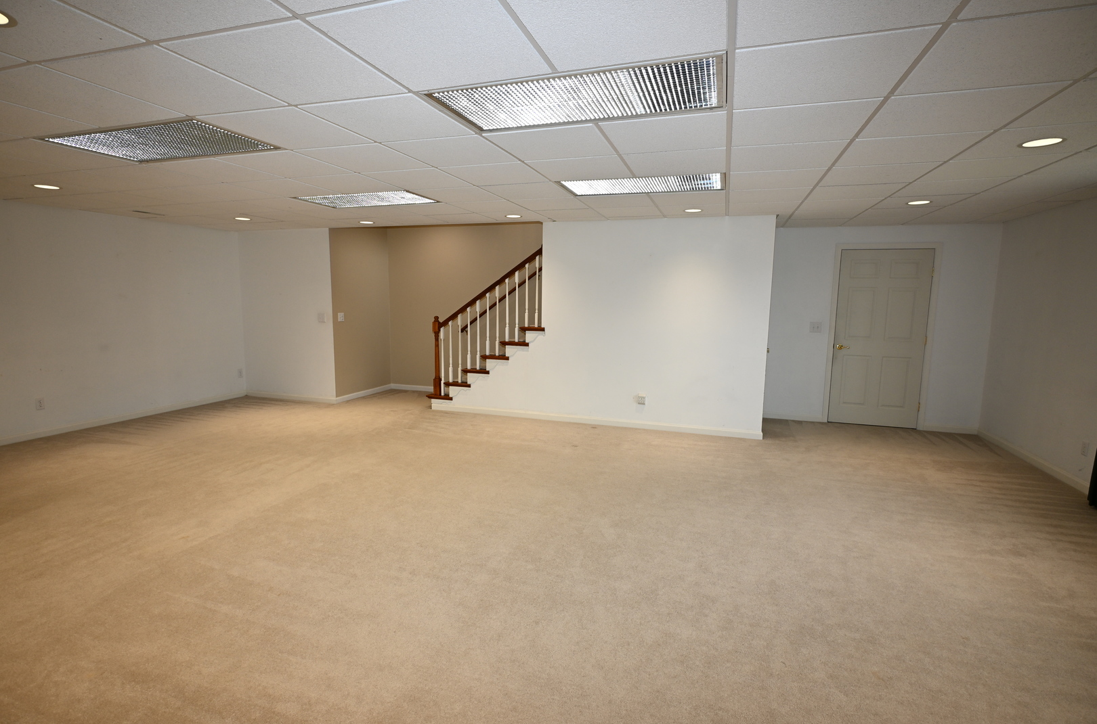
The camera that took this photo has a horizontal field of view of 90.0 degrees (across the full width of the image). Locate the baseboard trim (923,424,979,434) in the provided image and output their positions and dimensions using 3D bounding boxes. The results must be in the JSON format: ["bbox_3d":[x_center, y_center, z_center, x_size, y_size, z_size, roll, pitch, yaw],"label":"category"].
[{"bbox_3d":[4.502,0.754,6.152,0.550,0.088,0.016,3,7,18],"label":"baseboard trim"}]

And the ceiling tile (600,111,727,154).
[{"bbox_3d":[0.611,-1.167,2.811,0.603,0.020,0.603,3,7,18],"label":"ceiling tile"}]

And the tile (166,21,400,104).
[{"bbox_3d":[-0.932,-1.095,2.027,0.600,0.020,0.600,3,7,18],"label":"tile"}]

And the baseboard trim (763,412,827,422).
[{"bbox_3d":[2.865,0.648,6.489,0.696,0.078,0.015,3,7,18],"label":"baseboard trim"}]

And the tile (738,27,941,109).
[{"bbox_3d":[1.008,-1.073,2.045,0.600,0.020,0.600,3,7,18],"label":"tile"}]

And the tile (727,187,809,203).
[{"bbox_3d":[1.743,-1.329,4.352,0.605,0.020,0.605,3,7,18],"label":"tile"}]

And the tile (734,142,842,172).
[{"bbox_3d":[1.377,-1.204,3.211,0.603,0.020,0.603,3,7,18],"label":"tile"}]

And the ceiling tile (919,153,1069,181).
[{"bbox_3d":[2.721,-1.211,3.407,0.603,0.020,0.603,3,7,18],"label":"ceiling tile"}]

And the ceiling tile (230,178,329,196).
[{"bbox_3d":[-2.083,-1.373,4.314,0.600,0.020,0.600,3,7,18],"label":"ceiling tile"}]

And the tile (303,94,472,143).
[{"bbox_3d":[-0.736,-1.160,2.615,0.603,0.020,0.603,3,7,18],"label":"tile"}]

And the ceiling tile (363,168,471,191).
[{"bbox_3d":[-0.925,-1.317,3.953,0.605,0.020,0.605,3,7,18],"label":"ceiling tile"}]

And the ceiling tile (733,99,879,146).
[{"bbox_3d":[1.190,-1.139,2.629,0.603,0.020,0.603,3,7,18],"label":"ceiling tile"}]

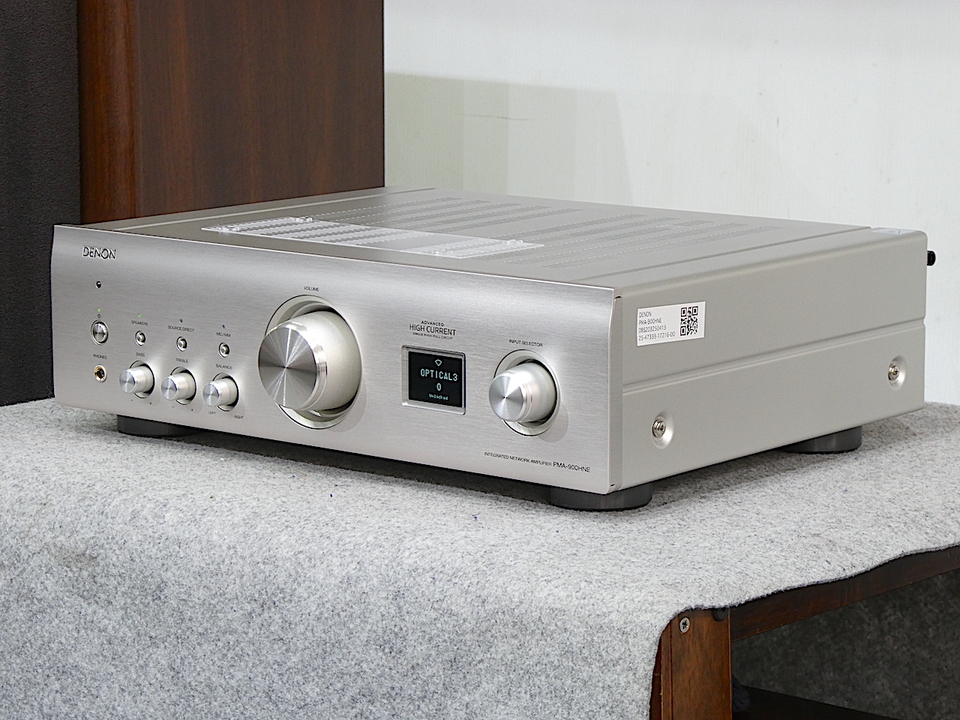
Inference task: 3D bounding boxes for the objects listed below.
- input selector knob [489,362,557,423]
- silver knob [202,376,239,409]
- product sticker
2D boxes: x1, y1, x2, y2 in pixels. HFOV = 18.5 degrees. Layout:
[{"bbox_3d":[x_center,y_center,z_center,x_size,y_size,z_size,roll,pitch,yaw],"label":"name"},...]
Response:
[{"bbox_3d":[0.021,0.019,1.574,0.032,0.032,0.021,8,12,39],"label":"input selector knob"},{"bbox_3d":[-0.153,0.020,1.724,0.016,0.016,0.013,8,12,39],"label":"silver knob"},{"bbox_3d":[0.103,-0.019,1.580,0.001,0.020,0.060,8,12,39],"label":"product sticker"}]

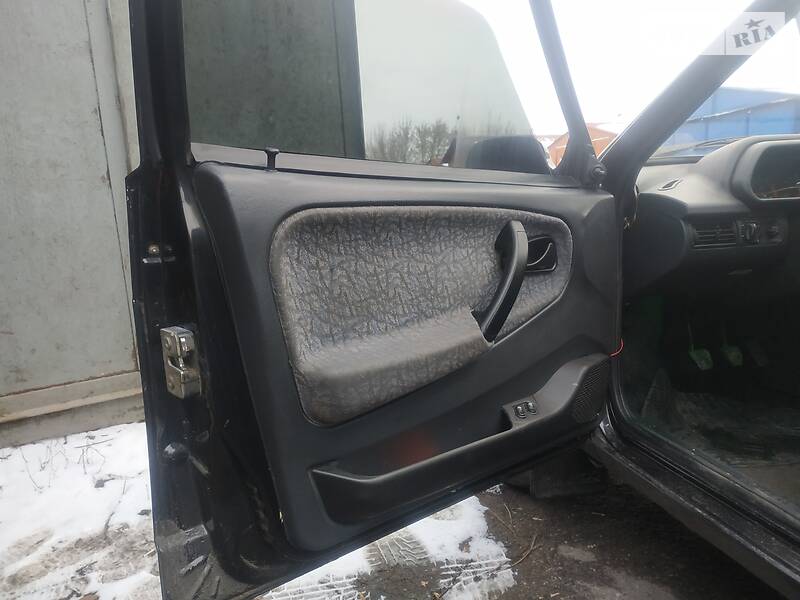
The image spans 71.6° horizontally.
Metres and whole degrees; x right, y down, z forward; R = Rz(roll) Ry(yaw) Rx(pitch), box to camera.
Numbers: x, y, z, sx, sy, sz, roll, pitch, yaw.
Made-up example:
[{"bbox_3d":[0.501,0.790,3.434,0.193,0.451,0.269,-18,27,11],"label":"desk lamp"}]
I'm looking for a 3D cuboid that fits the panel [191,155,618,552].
[{"bbox_3d":[0.142,0.054,0.925,0.850,0.577,0.110,-10,12,-33],"label":"panel"}]

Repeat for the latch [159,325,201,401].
[{"bbox_3d":[-0.309,0.088,0.780,0.025,0.089,0.057,-12,13,-42],"label":"latch"}]

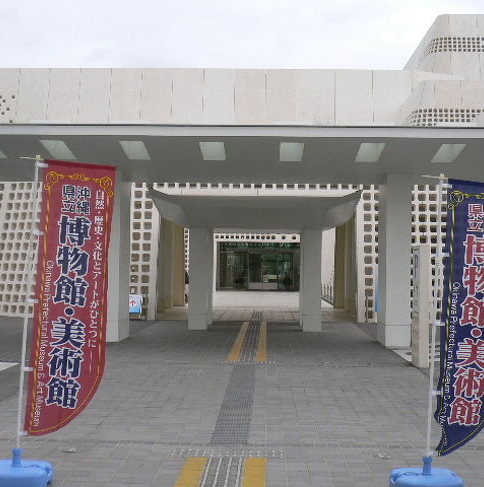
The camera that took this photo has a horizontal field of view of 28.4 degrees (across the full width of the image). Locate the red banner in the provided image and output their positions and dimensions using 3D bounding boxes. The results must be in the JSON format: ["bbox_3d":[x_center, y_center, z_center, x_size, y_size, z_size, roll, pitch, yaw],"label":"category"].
[{"bbox_3d":[-1.092,0.346,6.130,0.520,1.760,0.060,3,-1,3],"label":"red banner"}]

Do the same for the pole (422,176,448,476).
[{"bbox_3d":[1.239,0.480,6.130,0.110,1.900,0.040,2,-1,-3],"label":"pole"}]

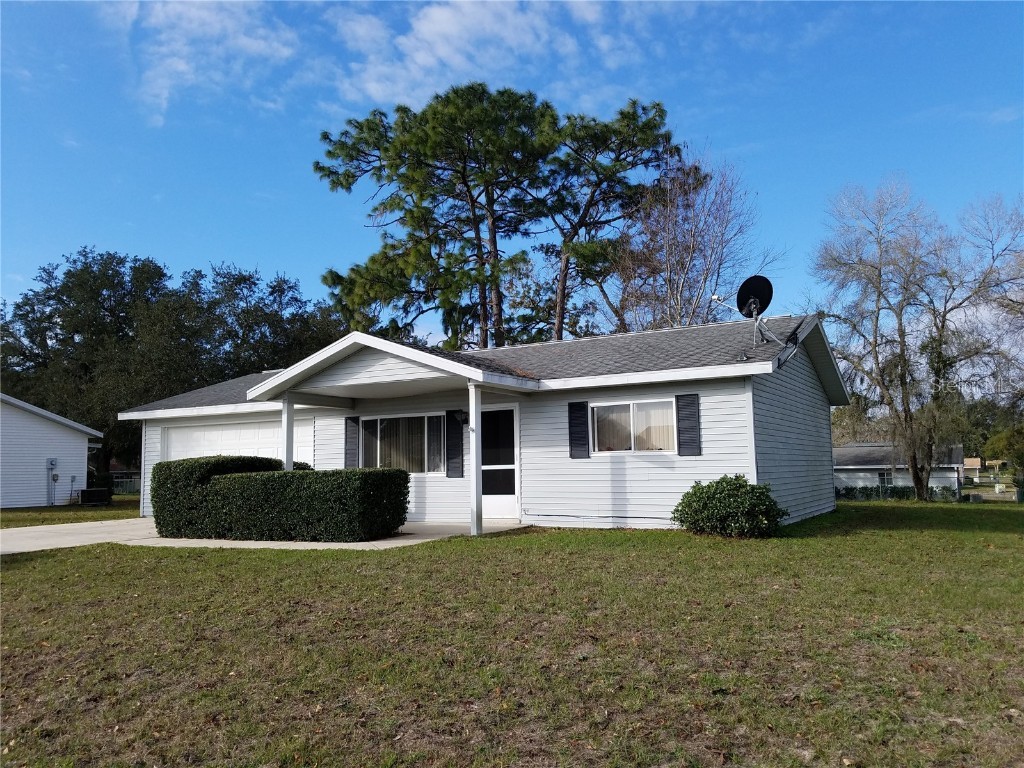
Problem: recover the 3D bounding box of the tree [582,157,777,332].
[{"bbox_3d":[6.072,-2.215,27.880,6.600,12.400,6.400,-1,-6,0],"label":"tree"}]

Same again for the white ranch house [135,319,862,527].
[{"bbox_3d":[-1.380,1.058,17.796,15.821,3.892,9.831,-5,-7,31],"label":"white ranch house"}]

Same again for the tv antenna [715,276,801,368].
[{"bbox_3d":[3.950,-1.190,12.780,0.850,1.220,1.000,4,-8,-38],"label":"tv antenna"}]

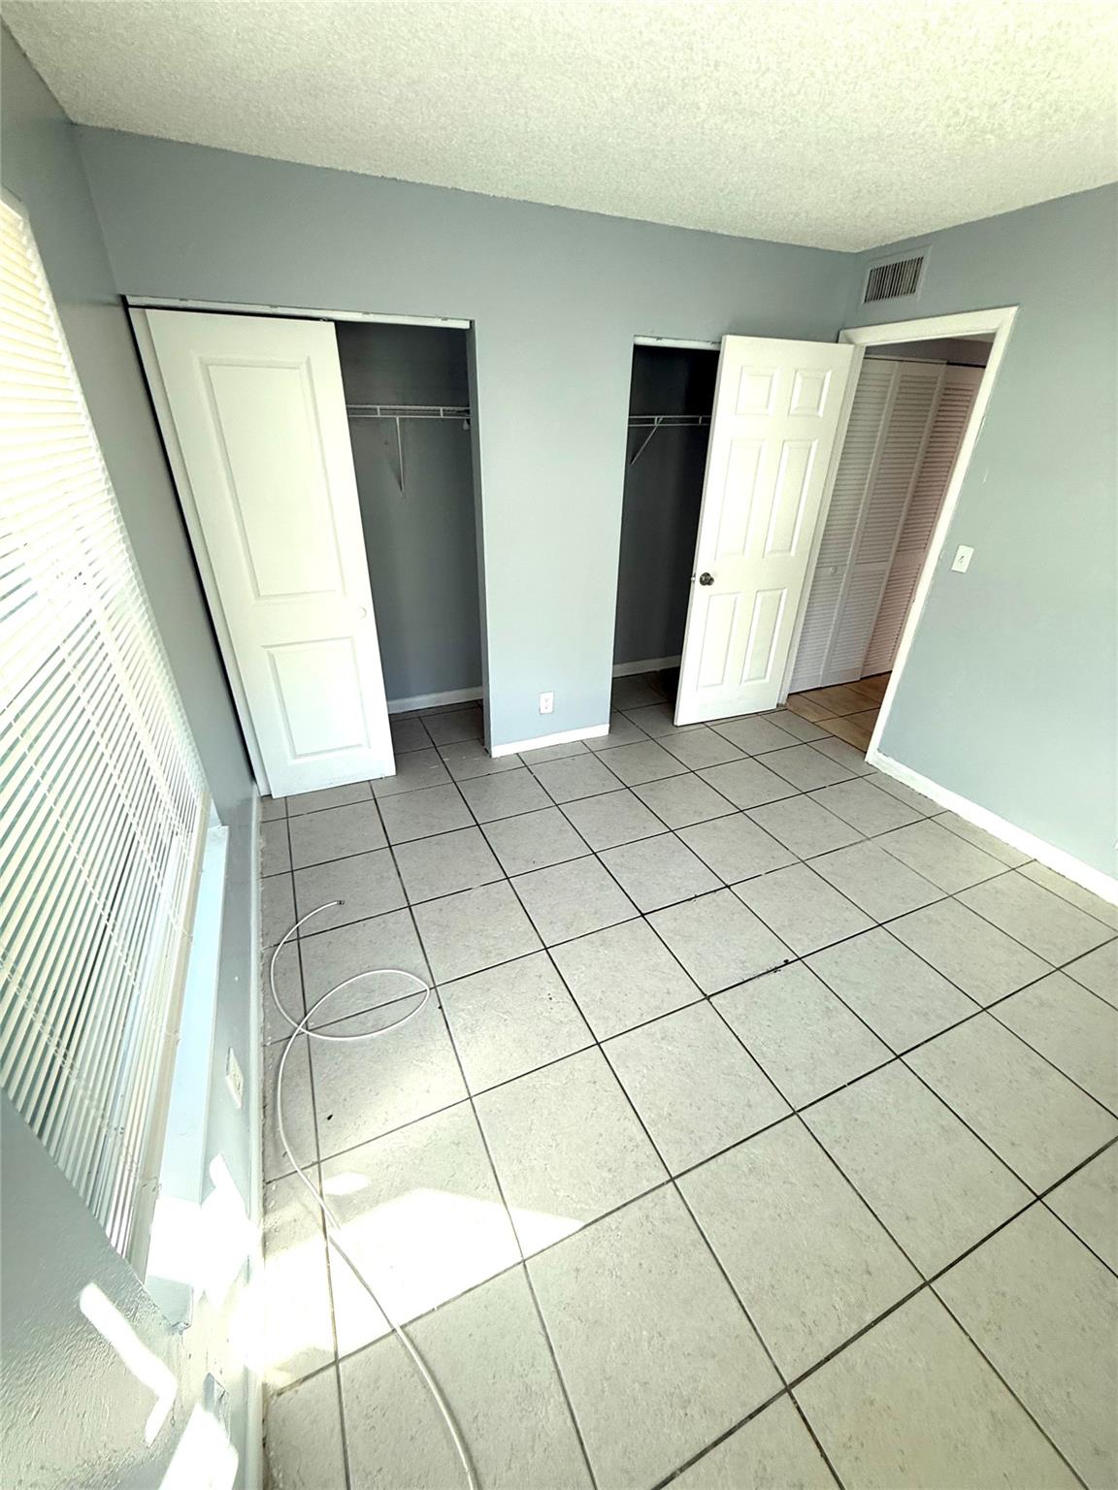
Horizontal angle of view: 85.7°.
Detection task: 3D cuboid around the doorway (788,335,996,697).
[{"bbox_3d":[1.649,-0.965,3.256,0.132,2.022,0.769,-12,31,-21],"label":"doorway"}]

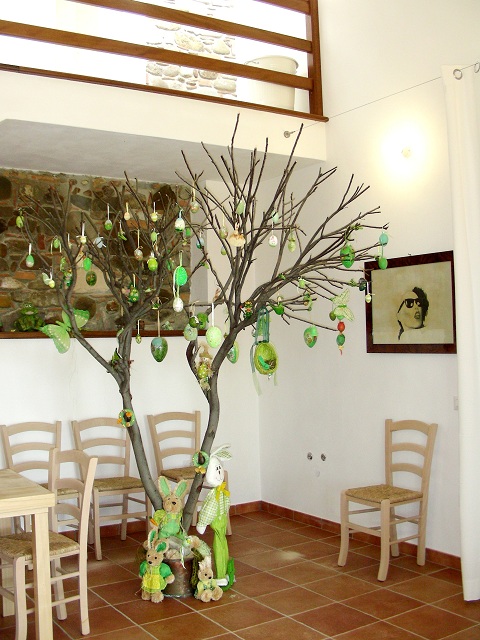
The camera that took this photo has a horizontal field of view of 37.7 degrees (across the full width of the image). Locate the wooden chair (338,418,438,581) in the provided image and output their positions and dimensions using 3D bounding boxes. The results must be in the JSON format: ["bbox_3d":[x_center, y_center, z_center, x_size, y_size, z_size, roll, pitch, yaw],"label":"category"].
[{"bbox_3d":[0.916,1.085,4.379,0.503,0.880,0.445,-1,-3,-30],"label":"wooden chair"}]

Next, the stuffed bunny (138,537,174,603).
[{"bbox_3d":[-0.471,1.378,3.956,0.190,0.370,0.140,-3,-3,25],"label":"stuffed bunny"}]

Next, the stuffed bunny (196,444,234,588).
[{"bbox_3d":[-0.137,1.142,4.135,0.200,0.830,0.190,0,-3,-38],"label":"stuffed bunny"}]

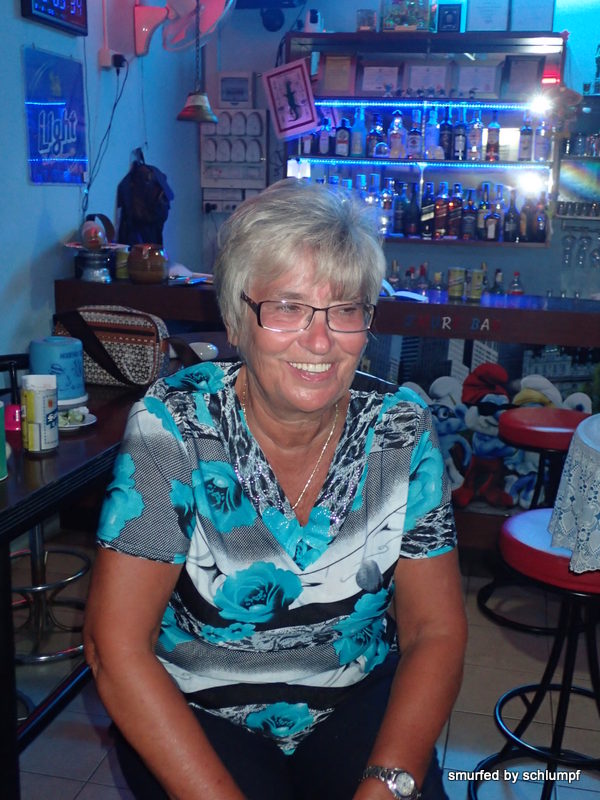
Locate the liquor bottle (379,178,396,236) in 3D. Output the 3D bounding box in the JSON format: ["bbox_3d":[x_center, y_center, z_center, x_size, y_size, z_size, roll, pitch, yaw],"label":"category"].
[{"bbox_3d":[0.509,-1.119,5.359,0.076,0.321,0.076,3,15,10],"label":"liquor bottle"}]

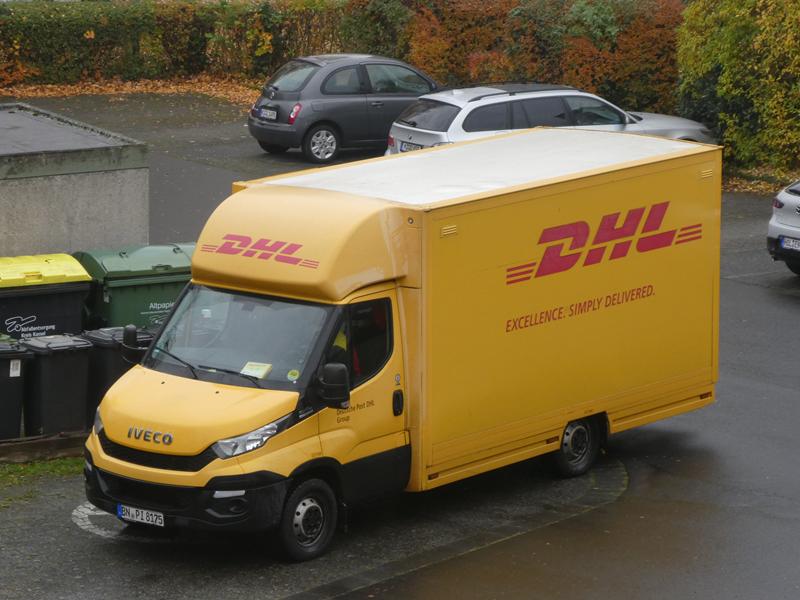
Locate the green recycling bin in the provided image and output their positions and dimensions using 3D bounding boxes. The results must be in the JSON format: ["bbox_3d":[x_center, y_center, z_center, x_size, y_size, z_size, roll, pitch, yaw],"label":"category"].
[{"bbox_3d":[-2.563,0.202,35.816,1.330,1.430,1.080,-5,12,-25],"label":"green recycling bin"}]

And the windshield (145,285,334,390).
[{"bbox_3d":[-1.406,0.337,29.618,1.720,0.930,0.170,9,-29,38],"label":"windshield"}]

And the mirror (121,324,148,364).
[{"bbox_3d":[-2.343,0.421,30.349,0.150,0.380,0.230,-9,14,-38],"label":"mirror"}]

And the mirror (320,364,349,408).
[{"bbox_3d":[-0.534,0.712,28.894,0.230,0.380,0.150,6,12,27],"label":"mirror"}]

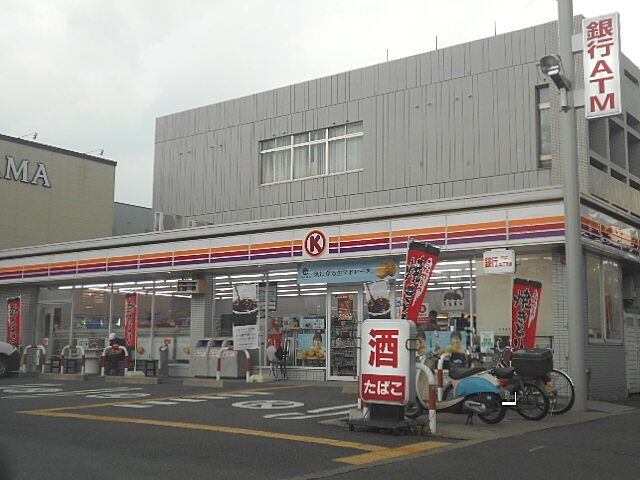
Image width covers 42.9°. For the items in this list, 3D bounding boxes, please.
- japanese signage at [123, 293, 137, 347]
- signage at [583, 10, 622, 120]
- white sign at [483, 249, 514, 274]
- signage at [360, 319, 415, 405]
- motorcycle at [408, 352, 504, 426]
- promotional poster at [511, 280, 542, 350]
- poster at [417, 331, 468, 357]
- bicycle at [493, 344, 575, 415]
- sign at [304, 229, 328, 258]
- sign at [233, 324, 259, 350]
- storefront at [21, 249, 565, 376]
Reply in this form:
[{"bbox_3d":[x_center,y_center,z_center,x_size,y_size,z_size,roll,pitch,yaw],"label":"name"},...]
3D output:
[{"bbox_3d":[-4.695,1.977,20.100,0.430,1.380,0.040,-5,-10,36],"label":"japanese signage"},{"bbox_3d":[4.888,-3.025,14.100,0.600,1.800,0.160,-5,-10,36],"label":"signage"},{"bbox_3d":[3.319,0.416,15.044,0.600,0.450,0.130,-5,-10,36],"label":"white sign"},{"bbox_3d":[0.779,1.393,9.250,0.590,0.980,0.200,-4,-9,29],"label":"signage"},{"bbox_3d":[1.816,1.979,11.146,1.660,1.000,0.640,-5,-10,35],"label":"motorcycle"},{"bbox_3d":[3.478,1.305,13.700,0.490,1.320,0.040,-5,-10,36],"label":"promotional poster"},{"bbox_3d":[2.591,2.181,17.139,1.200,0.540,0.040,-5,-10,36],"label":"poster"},{"bbox_3d":[2.870,2.130,12.171,0.660,1.080,1.800,6,-10,-34],"label":"bicycle"},{"bbox_3d":[-0.092,0.079,17.401,0.580,0.580,0.080,-5,-10,36],"label":"sign"},{"bbox_3d":[-1.606,2.121,17.700,0.700,0.540,0.030,-5,-10,36],"label":"sign"},{"bbox_3d":[-2.101,2.150,20.408,16.800,2.580,0.400,-5,-10,36],"label":"storefront"}]

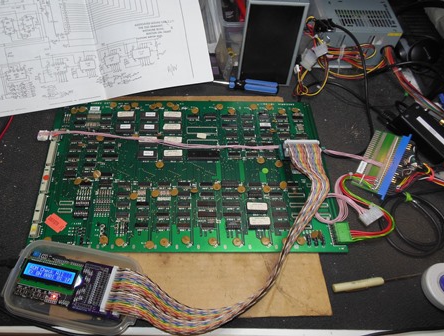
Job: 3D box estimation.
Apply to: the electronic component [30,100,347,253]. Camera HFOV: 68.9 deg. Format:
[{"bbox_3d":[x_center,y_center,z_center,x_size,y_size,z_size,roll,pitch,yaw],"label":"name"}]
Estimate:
[{"bbox_3d":[-0.047,-0.001,0.514,0.445,0.017,0.266,0,62,-3],"label":"electronic component"}]

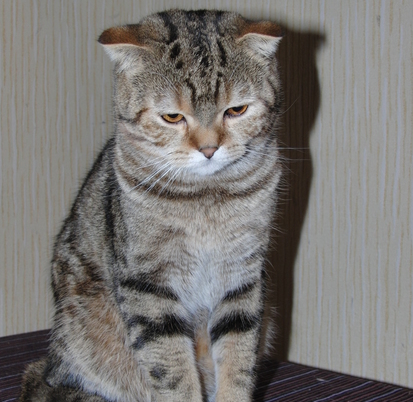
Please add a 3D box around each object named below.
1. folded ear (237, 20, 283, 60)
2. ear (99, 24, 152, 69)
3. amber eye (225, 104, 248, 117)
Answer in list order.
[{"bbox_3d":[0.045,-0.135,0.670,0.036,0.028,0.026,-8,12,-13],"label":"folded ear"},{"bbox_3d":[-0.069,-0.129,0.670,0.039,0.032,0.026,-3,12,15],"label":"ear"},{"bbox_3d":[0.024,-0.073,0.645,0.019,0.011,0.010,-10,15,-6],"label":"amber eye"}]

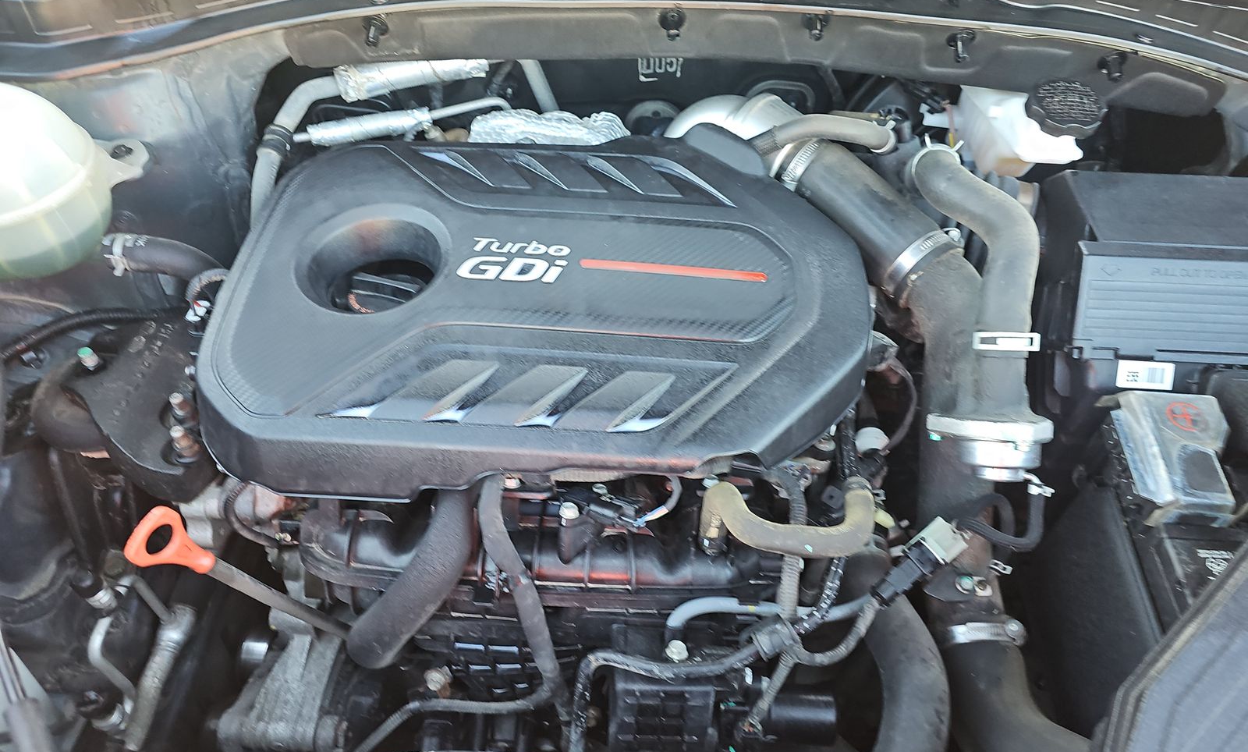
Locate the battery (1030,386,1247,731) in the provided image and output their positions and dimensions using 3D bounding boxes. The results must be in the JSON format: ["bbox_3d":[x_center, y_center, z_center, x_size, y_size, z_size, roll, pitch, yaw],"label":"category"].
[{"bbox_3d":[0.514,0.176,0.727,0.245,0.200,0.190,3,52,0],"label":"battery"}]

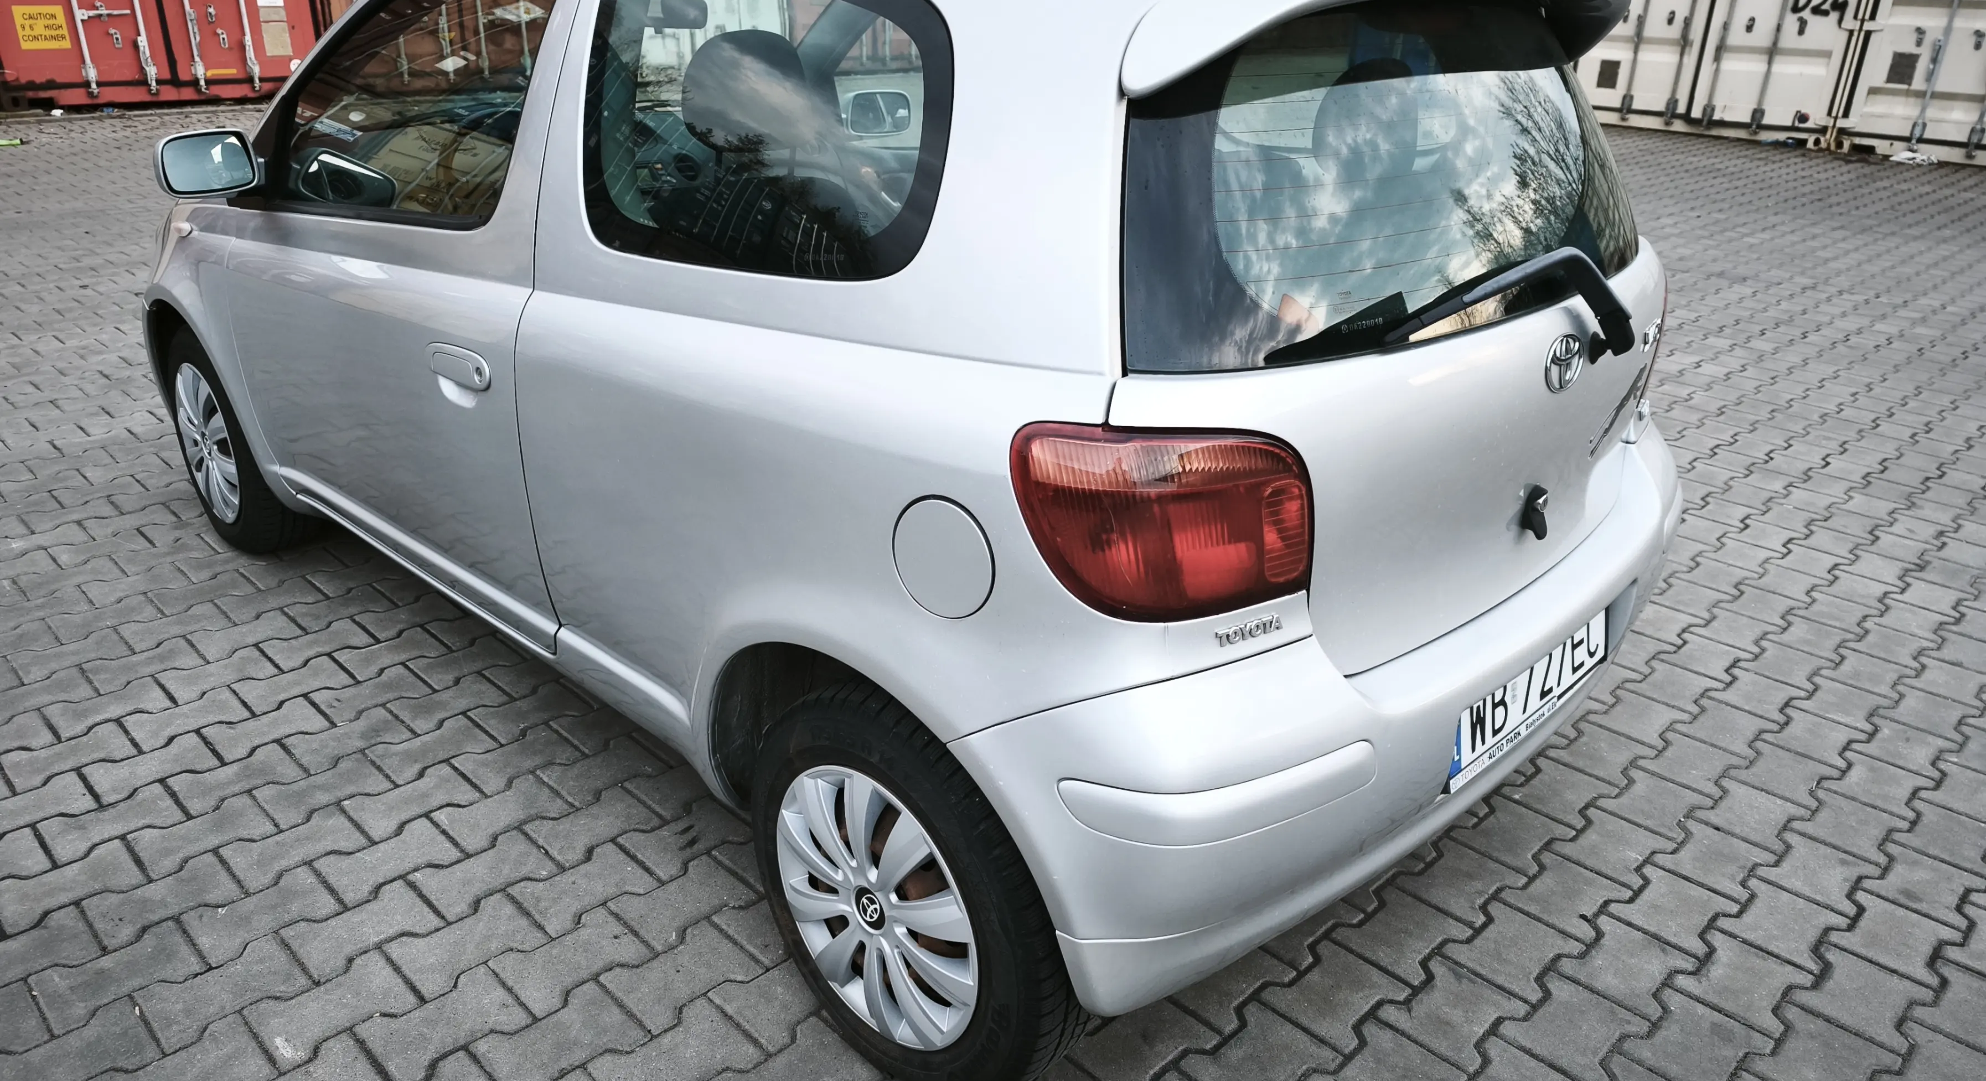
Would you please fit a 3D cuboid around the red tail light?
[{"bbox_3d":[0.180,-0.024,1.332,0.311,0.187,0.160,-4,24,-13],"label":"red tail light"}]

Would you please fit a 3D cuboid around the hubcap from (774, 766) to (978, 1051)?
[{"bbox_3d":[-0.147,0.467,1.693,0.388,0.388,0.050,22,31,39],"label":"hubcap"}]

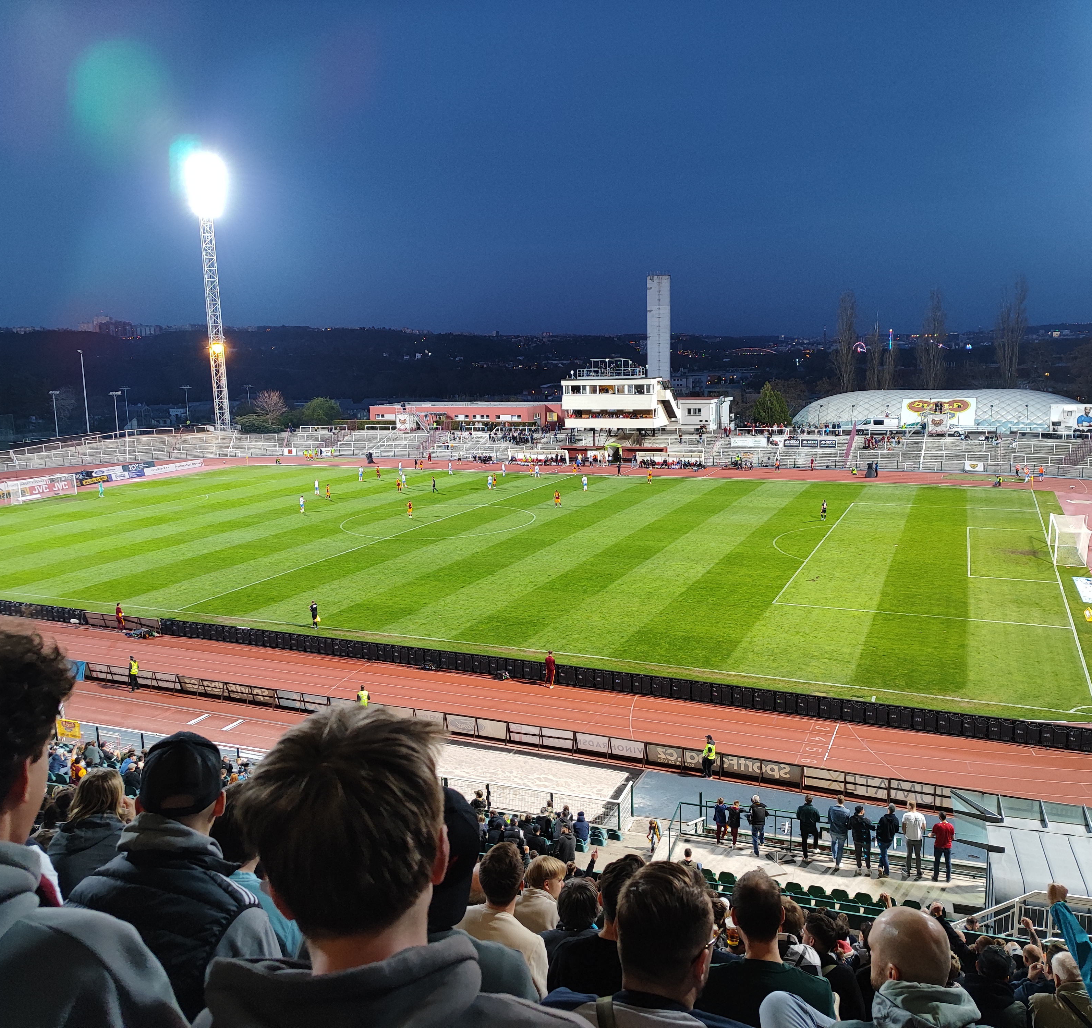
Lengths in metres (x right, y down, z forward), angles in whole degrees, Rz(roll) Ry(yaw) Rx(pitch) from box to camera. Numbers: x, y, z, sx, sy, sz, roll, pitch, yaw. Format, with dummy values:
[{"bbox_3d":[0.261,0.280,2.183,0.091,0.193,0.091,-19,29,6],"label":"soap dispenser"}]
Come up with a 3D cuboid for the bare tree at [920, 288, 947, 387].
[{"bbox_3d":[78.700,-32.150,194.620,5.260,27.320,5.260,2,11,22],"label":"bare tree"}]

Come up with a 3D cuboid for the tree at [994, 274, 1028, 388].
[{"bbox_3d":[92.990,-32.950,190.750,6.270,29.350,6.270,3,11,26],"label":"tree"}]

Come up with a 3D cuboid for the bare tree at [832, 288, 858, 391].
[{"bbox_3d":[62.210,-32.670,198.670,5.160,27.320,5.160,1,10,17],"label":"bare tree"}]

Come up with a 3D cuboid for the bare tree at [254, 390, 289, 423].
[{"bbox_3d":[-52.310,-20.080,180.040,6.480,7.080,6.270,-4,10,-16],"label":"bare tree"}]

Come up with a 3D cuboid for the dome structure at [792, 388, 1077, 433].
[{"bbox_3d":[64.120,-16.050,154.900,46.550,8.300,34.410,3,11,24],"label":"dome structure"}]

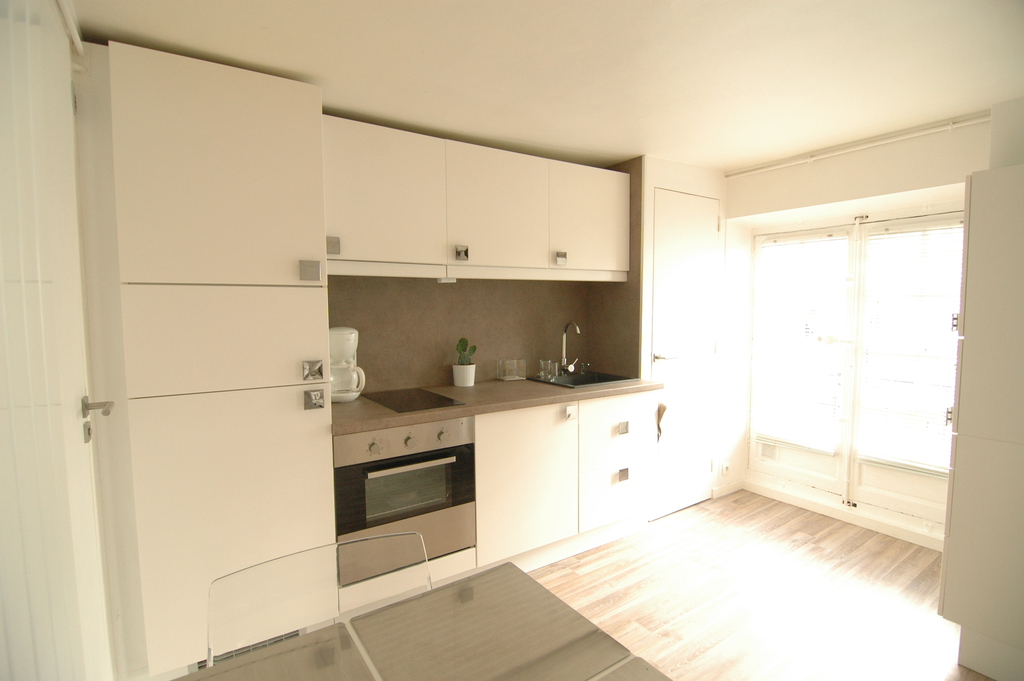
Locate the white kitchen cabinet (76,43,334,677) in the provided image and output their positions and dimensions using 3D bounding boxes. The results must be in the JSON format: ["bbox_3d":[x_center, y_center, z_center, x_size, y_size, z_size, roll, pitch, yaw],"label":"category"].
[{"bbox_3d":[-1.103,0.139,1.830,0.612,2.120,0.610,-3,5,-31],"label":"white kitchen cabinet"}]

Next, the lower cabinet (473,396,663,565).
[{"bbox_3d":[0.201,0.690,2.647,1.210,0.790,0.600,-3,5,-31],"label":"lower cabinet"}]

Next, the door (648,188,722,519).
[{"bbox_3d":[1.113,0.097,2.951,0.625,2.047,0.045,-3,5,-31],"label":"door"}]

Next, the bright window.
[{"bbox_3d":[2.099,0.038,2.828,0.100,1.500,1.160,-3,5,-38],"label":"bright window"}]

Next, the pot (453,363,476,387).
[{"bbox_3d":[-0.277,0.197,2.636,0.128,0.125,0.128,0,4,0],"label":"pot"}]

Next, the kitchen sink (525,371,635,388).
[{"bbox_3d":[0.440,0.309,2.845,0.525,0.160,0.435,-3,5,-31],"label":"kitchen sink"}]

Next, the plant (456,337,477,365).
[{"bbox_3d":[-0.265,0.065,2.635,0.112,0.155,0.075,-3,5,-31],"label":"plant"}]

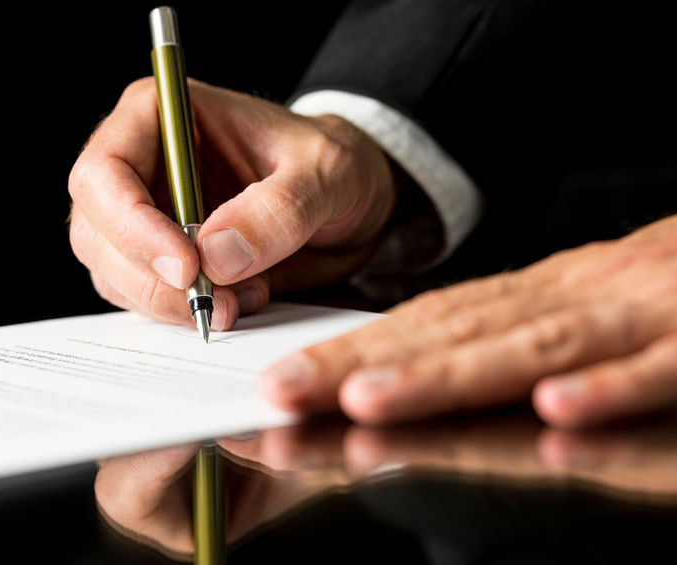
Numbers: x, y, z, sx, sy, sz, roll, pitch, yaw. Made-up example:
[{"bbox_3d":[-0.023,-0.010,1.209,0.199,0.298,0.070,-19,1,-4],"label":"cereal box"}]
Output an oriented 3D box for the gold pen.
[{"bbox_3d":[-0.046,-0.033,0.736,0.009,0.109,0.009,-9,-21,1],"label":"gold pen"}]

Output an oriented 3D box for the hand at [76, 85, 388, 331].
[{"bbox_3d":[-0.034,-0.029,0.766,0.120,0.077,0.100,-10,9,-42],"label":"hand"}]

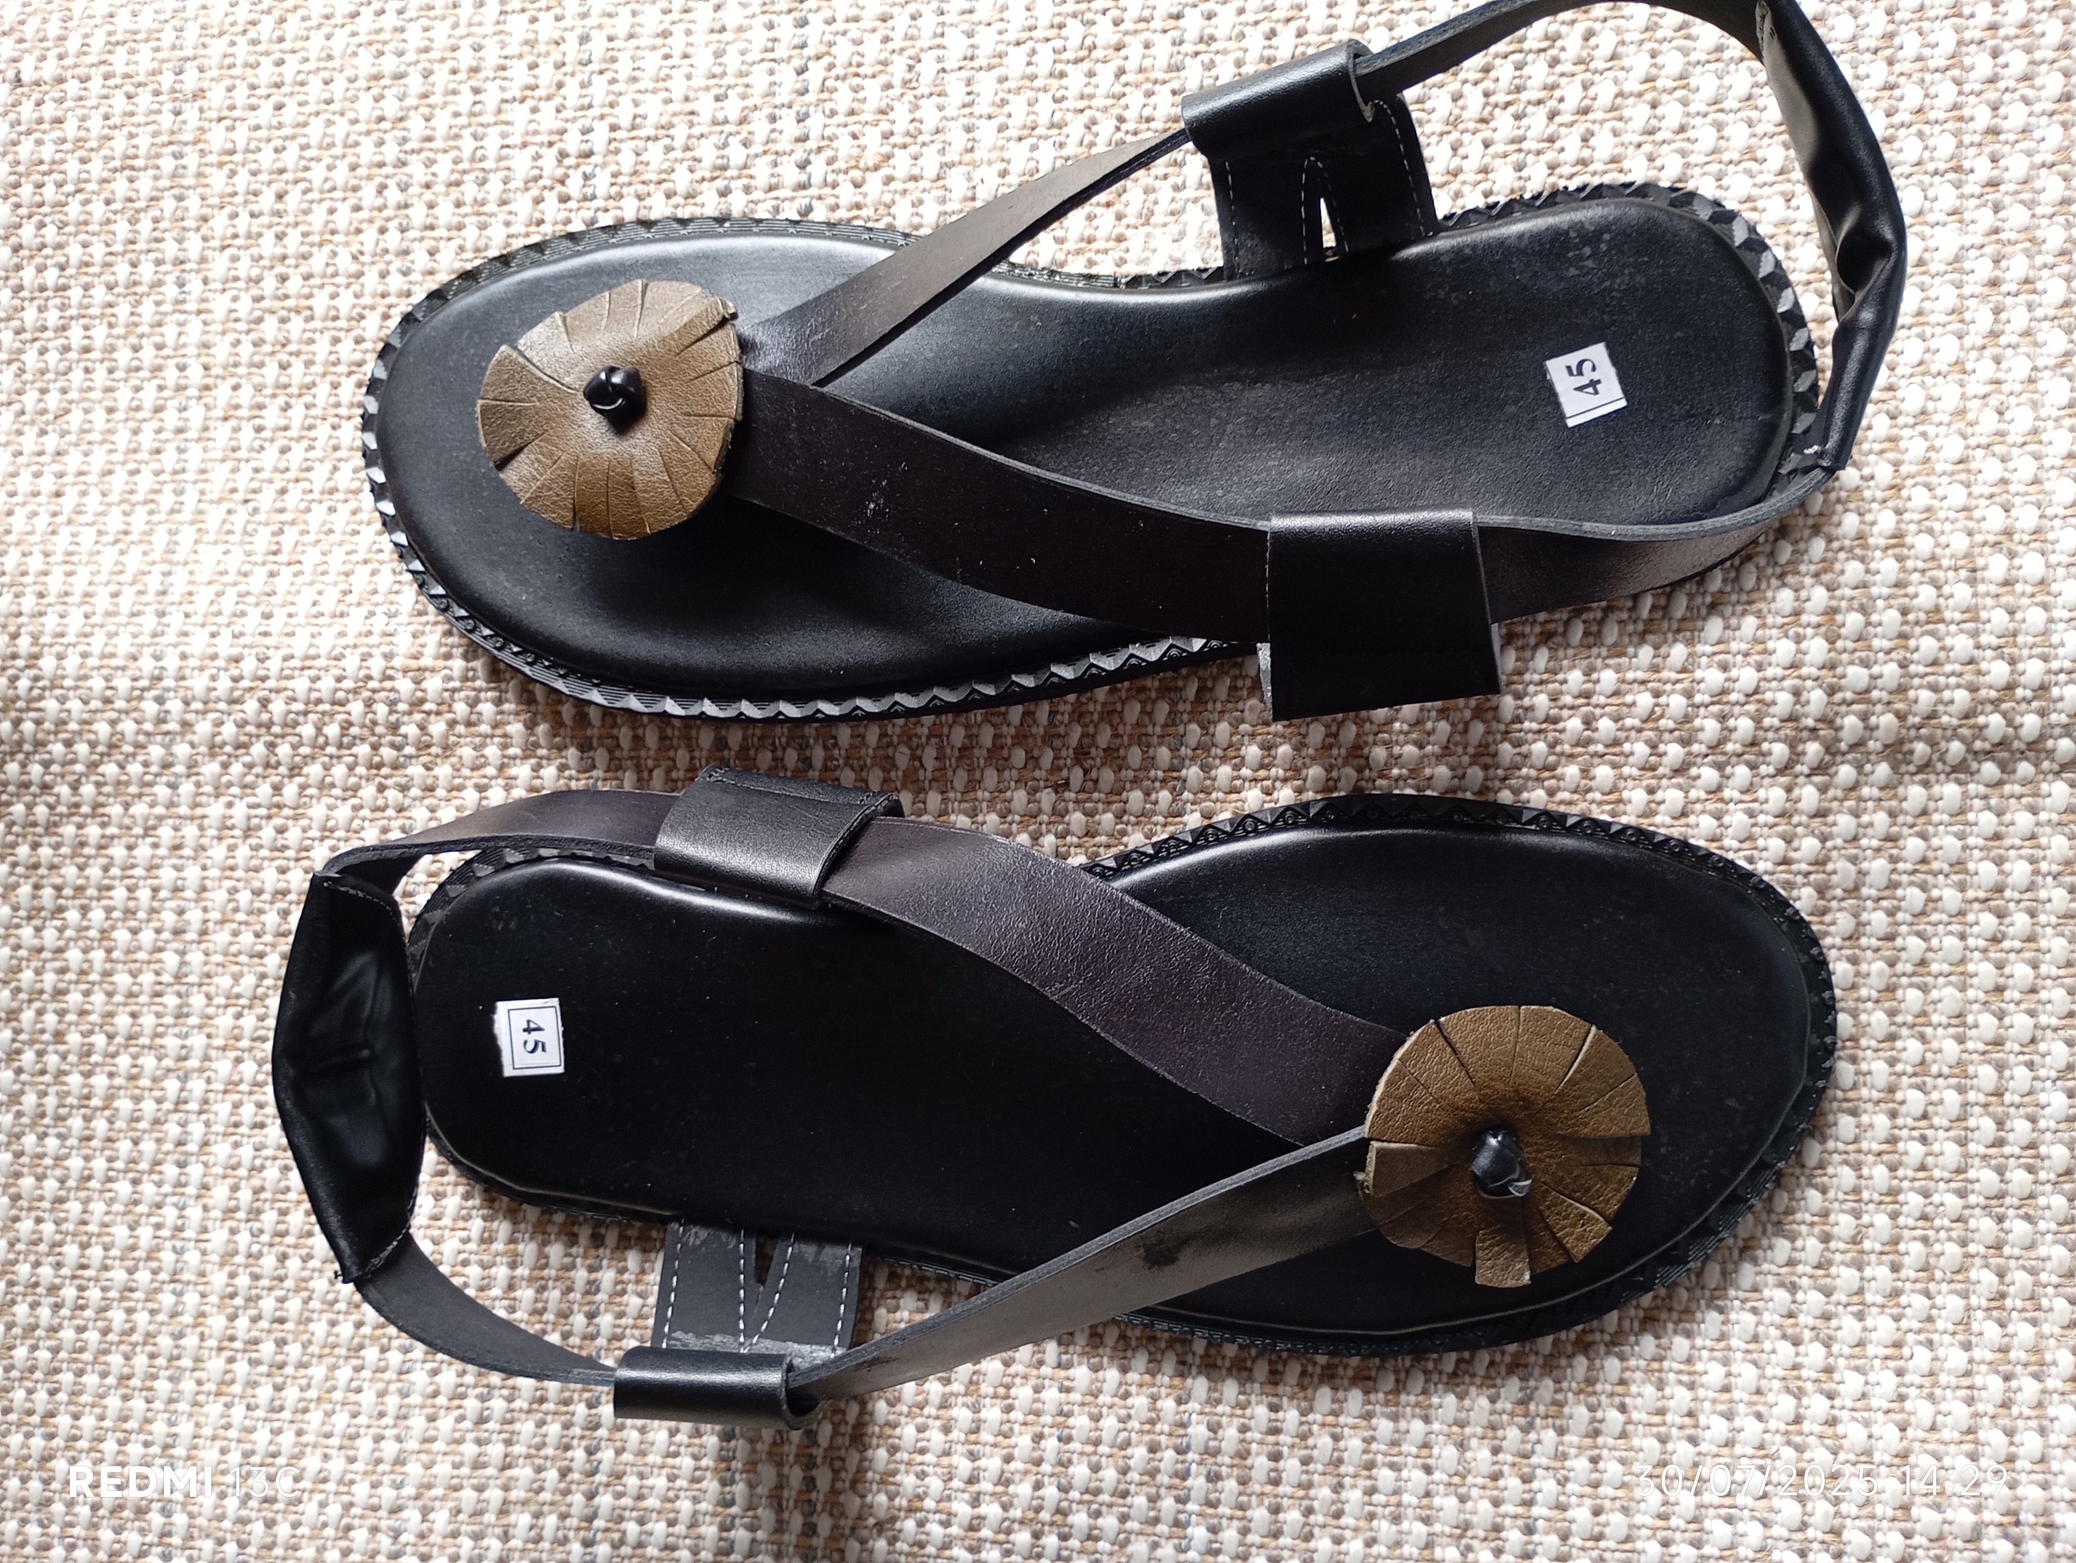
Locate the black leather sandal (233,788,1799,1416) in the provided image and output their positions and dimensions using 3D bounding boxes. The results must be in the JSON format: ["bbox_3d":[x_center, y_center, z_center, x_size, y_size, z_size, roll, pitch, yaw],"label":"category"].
[{"bbox_3d":[-0.002,0.064,0.331,0.308,0.075,0.128,2,90,10],"label":"black leather sandal"}]

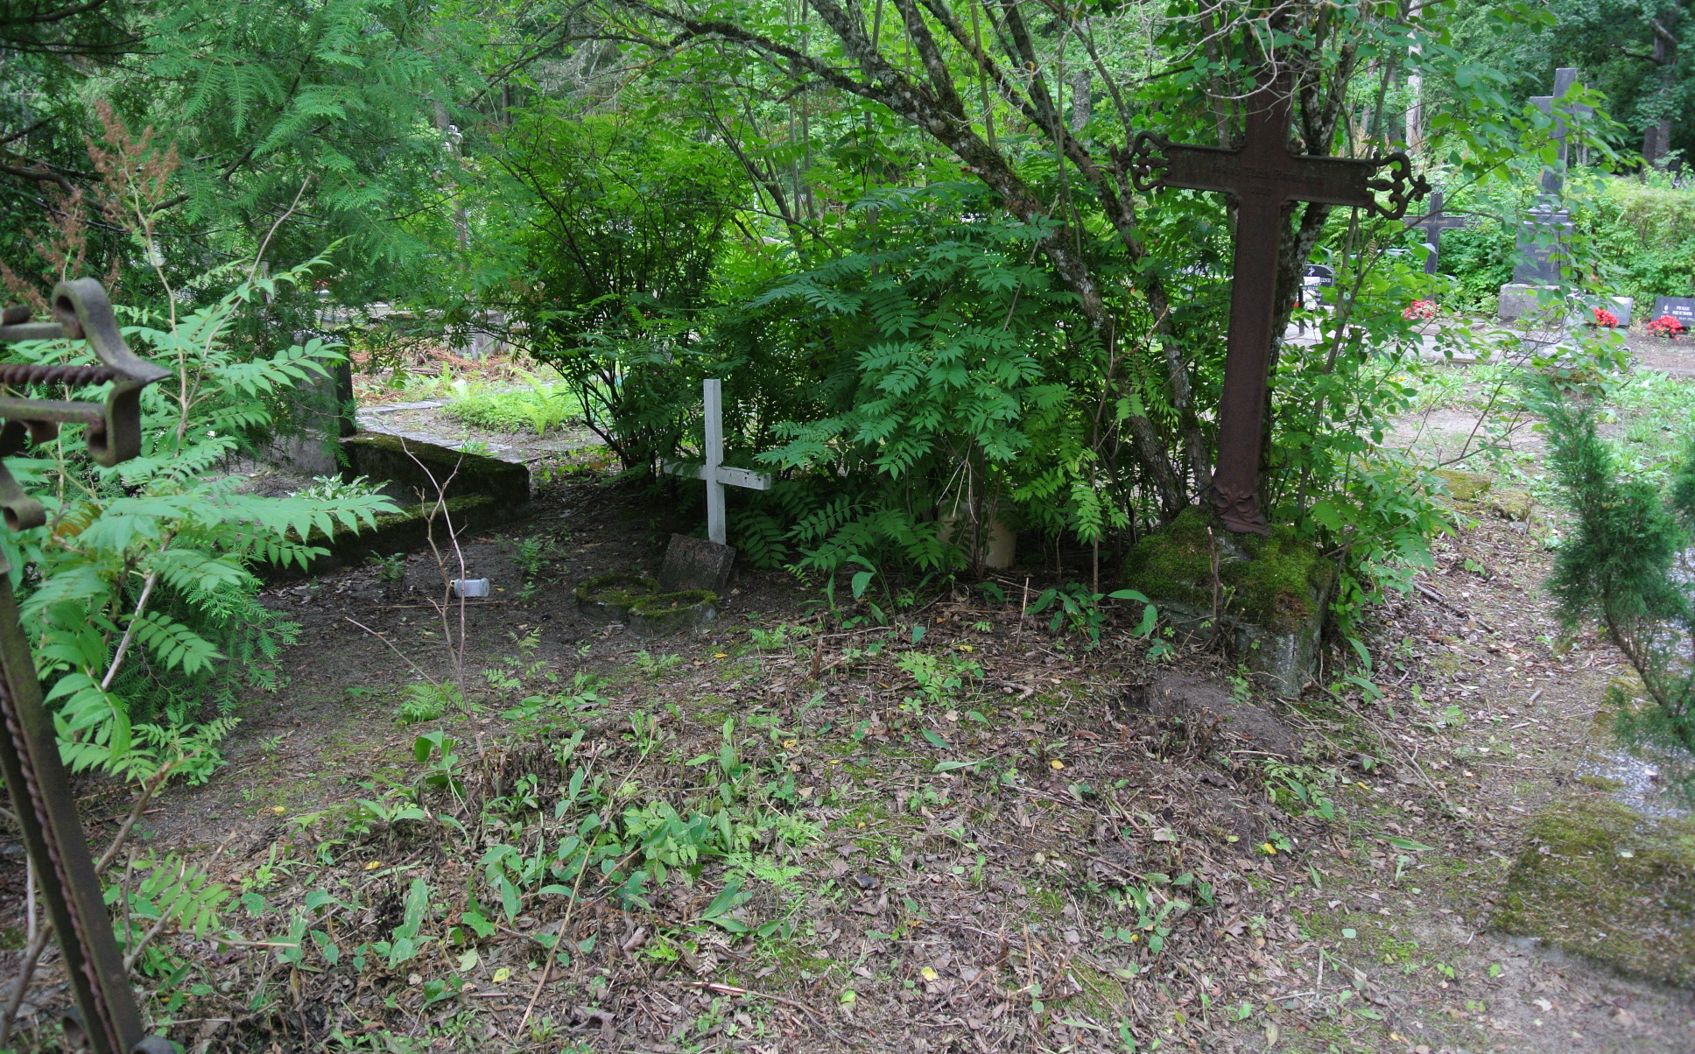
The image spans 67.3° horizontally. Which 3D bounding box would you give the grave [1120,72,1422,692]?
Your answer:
[{"bbox_3d":[1.378,-0.602,4.266,0.950,2.060,0.660,8,17,29],"label":"grave"}]

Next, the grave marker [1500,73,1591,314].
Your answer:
[{"bbox_3d":[7.785,-3.594,13.975,0.740,2.600,0.550,9,17,32],"label":"grave marker"}]

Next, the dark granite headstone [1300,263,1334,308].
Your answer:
[{"bbox_3d":[5.684,-2.915,15.430,0.460,0.560,0.120,8,17,29],"label":"dark granite headstone"}]

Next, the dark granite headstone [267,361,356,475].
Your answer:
[{"bbox_3d":[-3.121,-0.736,7.401,0.560,0.780,0.180,8,17,29],"label":"dark granite headstone"}]

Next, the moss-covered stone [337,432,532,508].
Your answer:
[{"bbox_3d":[-2.266,-0.334,6.954,1.270,0.220,0.200,8,17,29],"label":"moss-covered stone"}]

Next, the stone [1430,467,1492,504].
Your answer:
[{"bbox_3d":[3.249,-0.233,6.708,0.300,0.110,0.280,8,17,29],"label":"stone"}]

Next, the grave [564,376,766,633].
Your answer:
[{"bbox_3d":[-0.686,-0.107,4.858,0.560,0.820,0.700,8,17,29],"label":"grave"}]

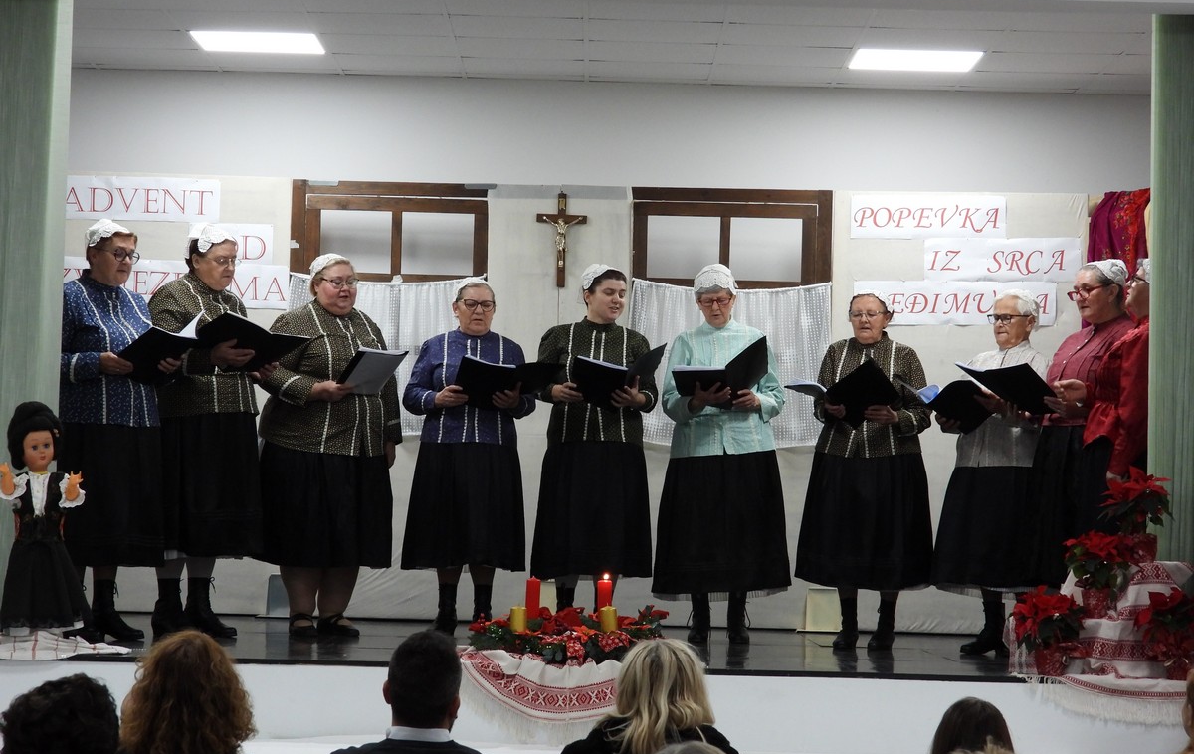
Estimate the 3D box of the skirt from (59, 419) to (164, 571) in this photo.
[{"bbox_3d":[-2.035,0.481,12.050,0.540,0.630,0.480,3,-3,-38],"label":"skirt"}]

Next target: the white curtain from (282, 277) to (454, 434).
[{"bbox_3d":[-0.999,-0.106,13.924,0.930,0.770,0.060,2,-2,0],"label":"white curtain"}]

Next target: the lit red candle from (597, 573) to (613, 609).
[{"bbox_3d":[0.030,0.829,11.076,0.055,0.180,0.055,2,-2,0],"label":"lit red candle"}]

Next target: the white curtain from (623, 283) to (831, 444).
[{"bbox_3d":[0.648,-0.060,14.192,0.980,0.810,0.060,2,-2,0],"label":"white curtain"}]

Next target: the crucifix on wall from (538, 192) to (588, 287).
[{"bbox_3d":[-0.166,-0.663,14.212,0.240,0.465,0.050,2,-2,0],"label":"crucifix on wall"}]

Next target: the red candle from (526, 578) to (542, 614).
[{"bbox_3d":[-0.245,0.853,11.350,0.054,0.162,0.054,2,-2,0],"label":"red candle"}]

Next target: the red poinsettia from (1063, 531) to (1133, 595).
[{"bbox_3d":[1.877,0.699,10.983,0.250,0.235,0.250,2,-2,0],"label":"red poinsettia"}]

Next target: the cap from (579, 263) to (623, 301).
[{"bbox_3d":[0.015,-0.428,13.077,0.165,0.155,0.180,3,-3,-30],"label":"cap"}]

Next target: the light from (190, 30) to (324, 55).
[{"bbox_3d":[-1.549,-1.540,13.396,0.600,0.050,0.600,2,-2,0],"label":"light"}]

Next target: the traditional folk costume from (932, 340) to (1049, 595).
[{"bbox_3d":[1.641,0.375,12.197,0.510,1.050,0.440,0,-3,30],"label":"traditional folk costume"}]

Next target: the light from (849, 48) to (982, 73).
[{"bbox_3d":[1.453,-1.465,13.380,0.600,0.040,0.600,2,-2,0],"label":"light"}]

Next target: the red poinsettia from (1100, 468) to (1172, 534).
[{"bbox_3d":[2.136,0.490,11.600,0.285,0.270,0.280,2,-2,0],"label":"red poinsettia"}]

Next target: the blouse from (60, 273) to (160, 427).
[{"bbox_3d":[-2.010,-0.112,12.000,0.500,0.640,0.420,3,-3,-38],"label":"blouse"}]

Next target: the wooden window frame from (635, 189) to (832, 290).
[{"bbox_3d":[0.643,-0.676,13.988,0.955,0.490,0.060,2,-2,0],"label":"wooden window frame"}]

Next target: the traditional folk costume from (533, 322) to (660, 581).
[{"bbox_3d":[-0.007,0.328,13.150,0.570,1.200,0.480,2,-2,-3],"label":"traditional folk costume"}]

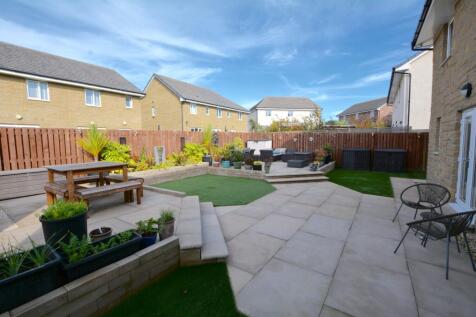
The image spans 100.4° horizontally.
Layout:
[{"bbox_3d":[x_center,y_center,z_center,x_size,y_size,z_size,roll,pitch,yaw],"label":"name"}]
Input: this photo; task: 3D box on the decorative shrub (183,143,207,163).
[{"bbox_3d":[-2.150,-0.247,9.800,1.150,1.090,1.000,-2,4,-12],"label":"decorative shrub"}]

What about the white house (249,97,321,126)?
[{"bbox_3d":[8.653,-8.415,40.395,12.000,8.200,7.800,-2,4,-10],"label":"white house"}]

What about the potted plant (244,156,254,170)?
[{"bbox_3d":[0.528,0.230,9.100,0.460,0.640,0.450,-2,4,0],"label":"potted plant"}]

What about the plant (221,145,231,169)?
[{"bbox_3d":[-0.633,-0.051,10.050,0.500,1.100,0.500,-2,4,0],"label":"plant"}]

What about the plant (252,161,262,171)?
[{"bbox_3d":[0.875,0.314,8.900,0.430,0.450,0.420,-2,4,0],"label":"plant"}]

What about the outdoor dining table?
[{"bbox_3d":[-3.449,0.561,4.619,1.500,0.770,1.100,2,5,36],"label":"outdoor dining table"}]

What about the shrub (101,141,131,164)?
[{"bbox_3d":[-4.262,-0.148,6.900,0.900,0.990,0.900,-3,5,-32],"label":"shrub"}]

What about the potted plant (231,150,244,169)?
[{"bbox_3d":[-0.024,0.048,9.600,0.660,0.860,0.640,-2,4,0],"label":"potted plant"}]

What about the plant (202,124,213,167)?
[{"bbox_3d":[-1.630,-0.695,10.600,0.550,2.200,0.550,-2,4,0],"label":"plant"}]

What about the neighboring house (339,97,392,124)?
[{"bbox_3d":[30.577,-9.555,45.755,9.000,8.500,9.900,-3,4,-22],"label":"neighboring house"}]

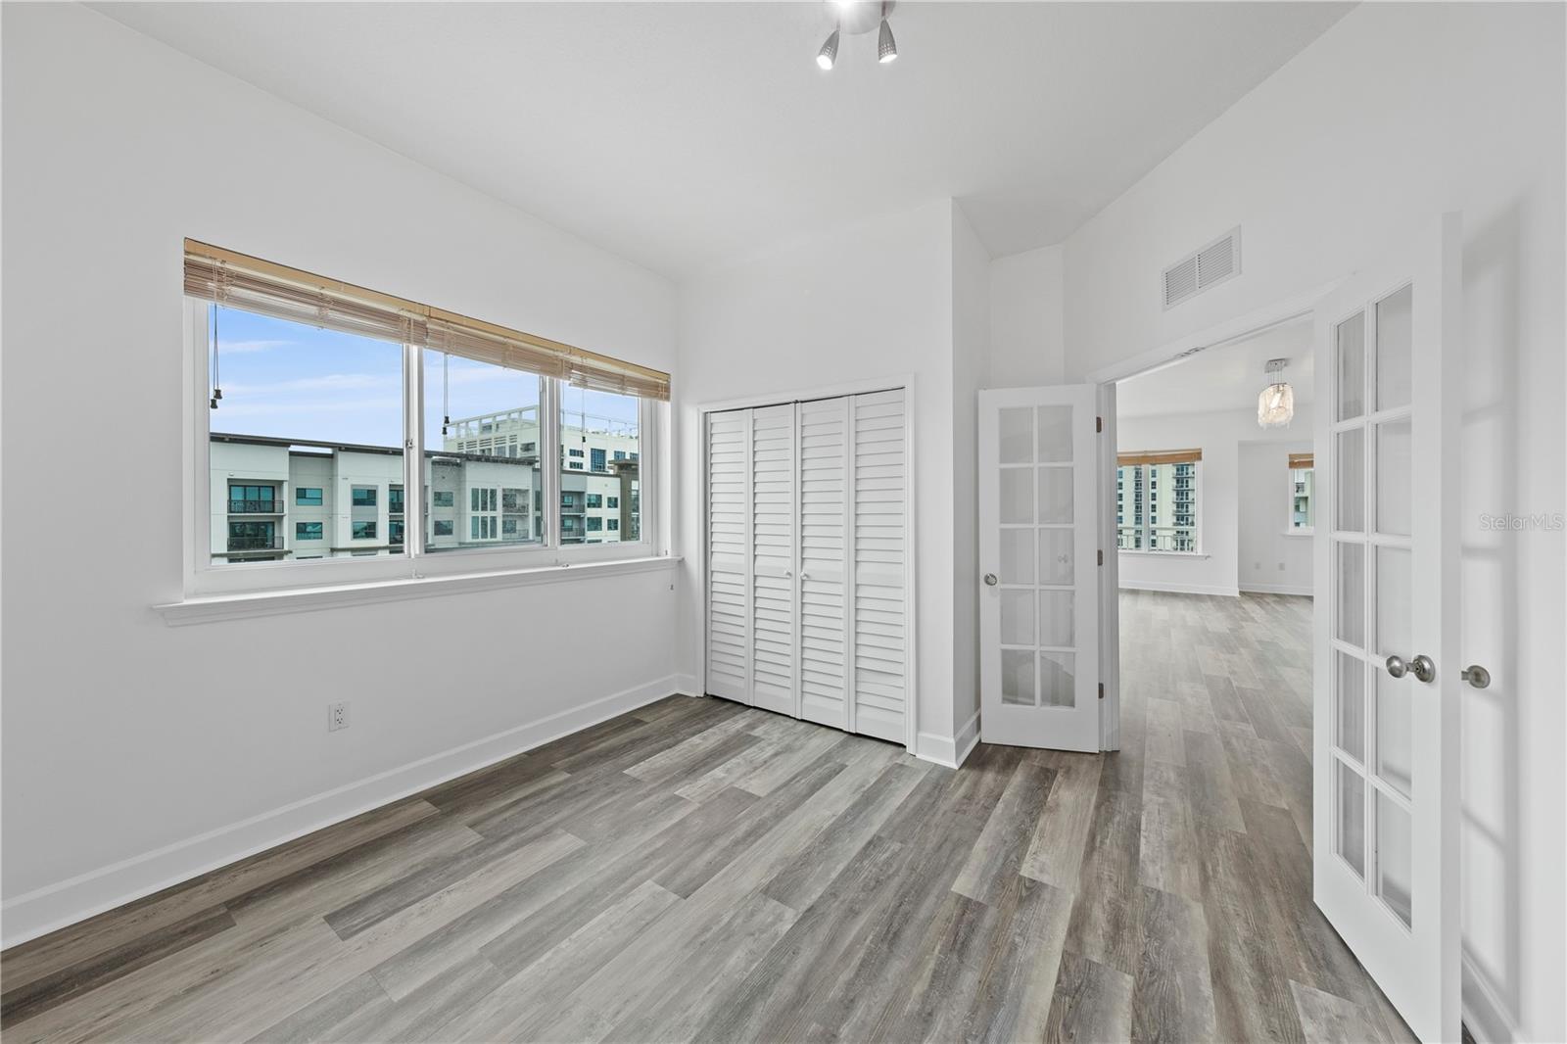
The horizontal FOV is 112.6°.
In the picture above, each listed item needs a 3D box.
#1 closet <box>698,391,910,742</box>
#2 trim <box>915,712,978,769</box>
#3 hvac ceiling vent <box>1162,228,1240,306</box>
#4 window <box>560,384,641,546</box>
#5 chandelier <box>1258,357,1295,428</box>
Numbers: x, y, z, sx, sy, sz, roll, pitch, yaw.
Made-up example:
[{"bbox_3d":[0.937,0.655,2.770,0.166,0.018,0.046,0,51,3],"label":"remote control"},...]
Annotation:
[{"bbox_3d":[0.059,0.253,3.357,1.520,2.010,0.045,0,1,35],"label":"closet"},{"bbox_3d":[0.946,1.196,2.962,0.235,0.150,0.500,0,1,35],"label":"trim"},{"bbox_3d":[1.824,-1.099,2.296,0.020,0.198,0.375,0,0,-7],"label":"hvac ceiling vent"},{"bbox_3d":[-1.228,-0.400,3.536,0.050,1.100,0.660,0,1,35],"label":"window"},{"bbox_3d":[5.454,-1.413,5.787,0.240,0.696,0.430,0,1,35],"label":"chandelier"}]

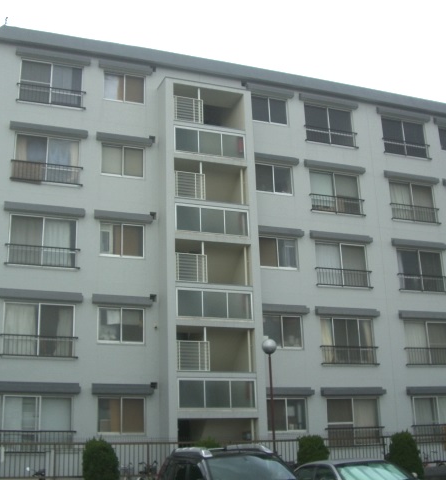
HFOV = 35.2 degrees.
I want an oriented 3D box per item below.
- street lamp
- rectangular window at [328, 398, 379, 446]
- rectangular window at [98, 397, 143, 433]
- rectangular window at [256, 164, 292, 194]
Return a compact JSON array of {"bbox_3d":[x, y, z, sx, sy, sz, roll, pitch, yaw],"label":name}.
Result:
[{"bbox_3d":[1.243,4.415,17.335,0.375,3.941,0.375,5,-17,-22],"label":"street lamp"},{"bbox_3d":[4.421,6.098,23.584,2.060,1.550,0.180,5,-17,-22],"label":"rectangular window"},{"bbox_3d":[-2.982,5.183,20.732,1.426,1.080,0.150,5,-18,-21],"label":"rectangular window"},{"bbox_3d":[1.815,-2.097,24.517,1.370,1.031,0.100,5,-18,-21],"label":"rectangular window"}]

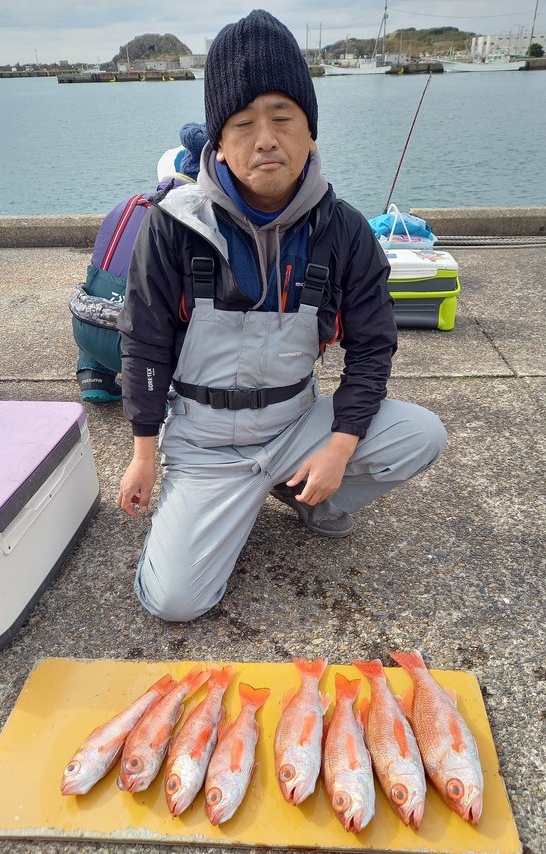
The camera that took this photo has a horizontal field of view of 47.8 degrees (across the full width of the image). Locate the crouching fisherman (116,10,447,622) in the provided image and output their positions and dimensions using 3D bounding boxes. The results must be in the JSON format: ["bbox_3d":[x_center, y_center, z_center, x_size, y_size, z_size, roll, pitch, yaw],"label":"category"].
[{"bbox_3d":[0.017,-0.206,1.362,0.720,1.180,0.580,-2,30,-2],"label":"crouching fisherman"}]

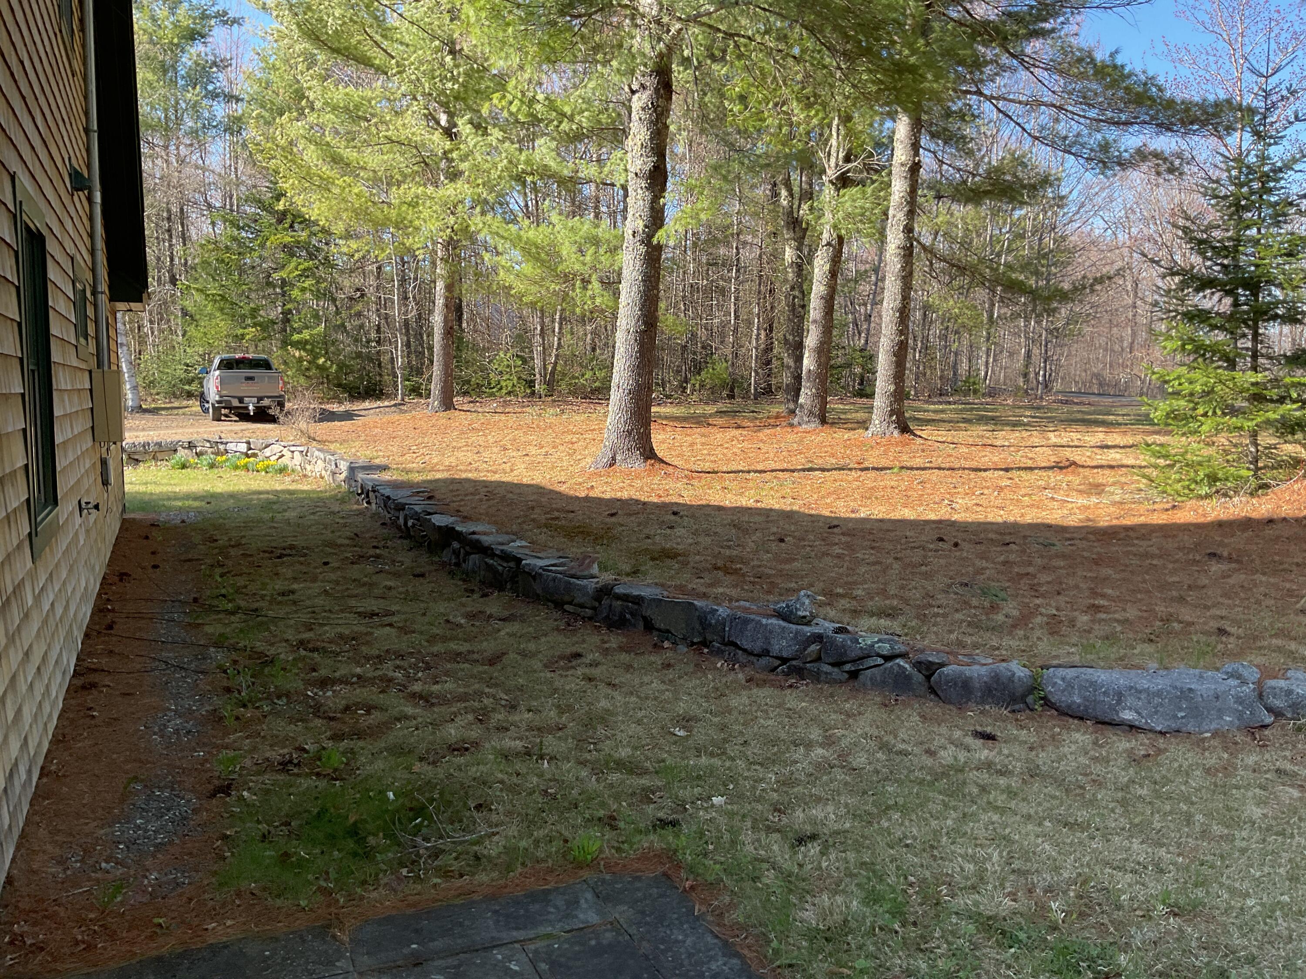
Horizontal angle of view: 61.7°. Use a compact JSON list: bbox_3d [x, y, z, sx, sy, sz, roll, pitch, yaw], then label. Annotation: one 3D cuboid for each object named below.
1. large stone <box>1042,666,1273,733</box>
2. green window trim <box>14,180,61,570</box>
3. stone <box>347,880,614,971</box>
[{"bbox_3d":[2.408,0.991,5.232,0.966,0.224,0.341,1,5,6],"label":"large stone"},{"bbox_3d":[-2.851,-0.541,5.043,0.055,1.602,1.207,-2,6,-24],"label":"green window trim"},{"bbox_3d":[-0.503,1.288,3.196,0.734,0.045,0.275,-2,6,-24],"label":"stone"}]

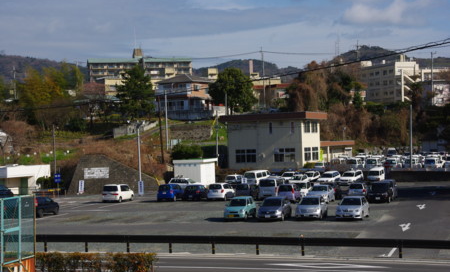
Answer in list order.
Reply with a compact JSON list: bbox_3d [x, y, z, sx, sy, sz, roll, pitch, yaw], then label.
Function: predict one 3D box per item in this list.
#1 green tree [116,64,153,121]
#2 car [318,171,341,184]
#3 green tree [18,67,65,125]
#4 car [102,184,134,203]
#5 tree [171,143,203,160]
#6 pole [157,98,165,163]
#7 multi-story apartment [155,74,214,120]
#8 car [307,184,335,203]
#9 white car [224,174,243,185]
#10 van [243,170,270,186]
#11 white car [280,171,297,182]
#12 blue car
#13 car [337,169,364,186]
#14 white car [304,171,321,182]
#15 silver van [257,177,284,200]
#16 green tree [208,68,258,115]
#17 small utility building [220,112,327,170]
[{"bbox_3d":[-15.951,-7.796,150.081,6.200,9.800,6.200,-2,-1,0],"label":"green tree"},{"bbox_3d":[12.217,4.904,97.533,1.690,1.500,4.300,-2,-1,17],"label":"car"},{"bbox_3d":[-34.918,-7.834,160.000,8.300,10.510,7.500,-2,-1,0],"label":"green tree"},{"bbox_3d":[-10.679,5.722,84.219,1.695,1.770,4.630,-2,-1,12],"label":"car"},{"bbox_3d":[-4.843,2.236,107.000,3.900,2.810,3.300,-2,-1,0],"label":"tree"},{"bbox_3d":[-8.576,-0.776,113.000,0.280,9.130,0.280,-3,0,0],"label":"pole"},{"bbox_3d":[-8.023,-8.023,170.082,9.000,8.700,8.700,-2,-1,35],"label":"multi-story apartment"},{"bbox_3d":[8.890,5.351,77.316,1.700,1.520,4.400,-2,-1,15],"label":"car"},{"bbox_3d":[1.230,5.395,99.516,1.475,1.520,3.400,-2,-1,20],"label":"white car"},{"bbox_3d":[3.839,5.206,99.521,1.690,1.970,4.650,-2,-1,20],"label":"van"},{"bbox_3d":[7.702,5.049,97.516,1.690,1.500,4.400,-2,-1,20],"label":"white car"},{"bbox_3d":[-4.910,5.256,78.662,1.680,1.530,3.850,-2,-1,15],"label":"blue car"},{"bbox_3d":[14.537,4.827,95.700,1.700,1.530,4.500,-2,-1,22],"label":"car"},{"bbox_3d":[9.921,4.915,97.016,1.550,1.500,3.750,-2,-1,20],"label":"white car"},{"bbox_3d":[4.447,4.763,77.180,1.700,1.900,4.500,-2,-1,15],"label":"silver van"},{"bbox_3d":[1.509,-8.759,163.000,9.000,8.760,8.400,-2,-1,0],"label":"green tree"},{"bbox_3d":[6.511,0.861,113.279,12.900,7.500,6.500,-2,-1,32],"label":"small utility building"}]

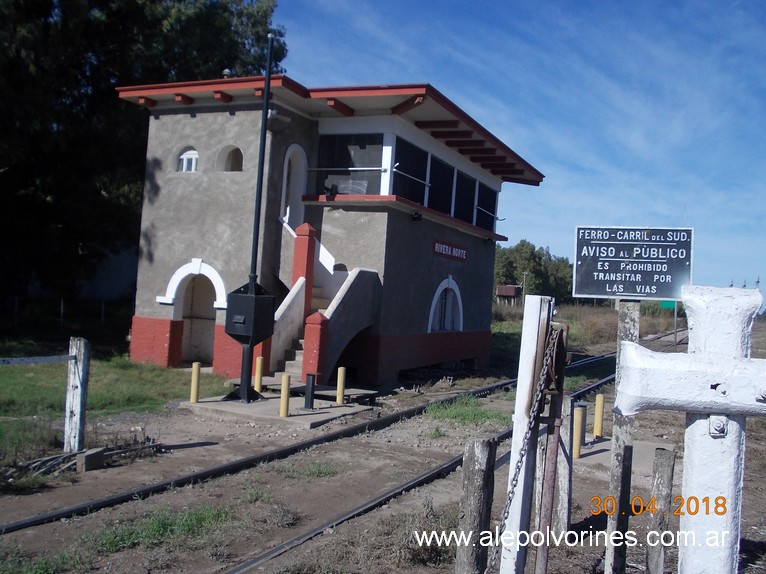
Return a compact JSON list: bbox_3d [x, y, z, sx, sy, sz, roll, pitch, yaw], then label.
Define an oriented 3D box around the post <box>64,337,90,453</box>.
[{"bbox_3d":[-3.341,1.187,9.215,0.180,1.250,0.115,3,-1,22],"label":"post"}]

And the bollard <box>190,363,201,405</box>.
[{"bbox_3d":[-2.970,1.524,13.314,0.117,0.620,0.117,3,-1,0],"label":"bollard"}]

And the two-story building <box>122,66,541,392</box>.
[{"bbox_3d":[-0.516,-0.838,21.816,6.614,6.038,11.896,3,-1,22],"label":"two-story building"}]

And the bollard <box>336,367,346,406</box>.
[{"bbox_3d":[-0.707,1.661,14.093,0.117,0.620,0.117,3,-1,22],"label":"bollard"}]

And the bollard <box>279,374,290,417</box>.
[{"bbox_3d":[-1.431,1.587,12.342,0.117,0.620,0.117,3,-1,22],"label":"bollard"}]

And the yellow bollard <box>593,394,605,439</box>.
[{"bbox_3d":[3.071,1.820,11.945,0.117,0.620,0.117,3,-1,22],"label":"yellow bollard"}]

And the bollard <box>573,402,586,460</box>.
[{"bbox_3d":[2.329,1.743,10.066,0.117,0.620,0.117,3,-1,22],"label":"bollard"}]

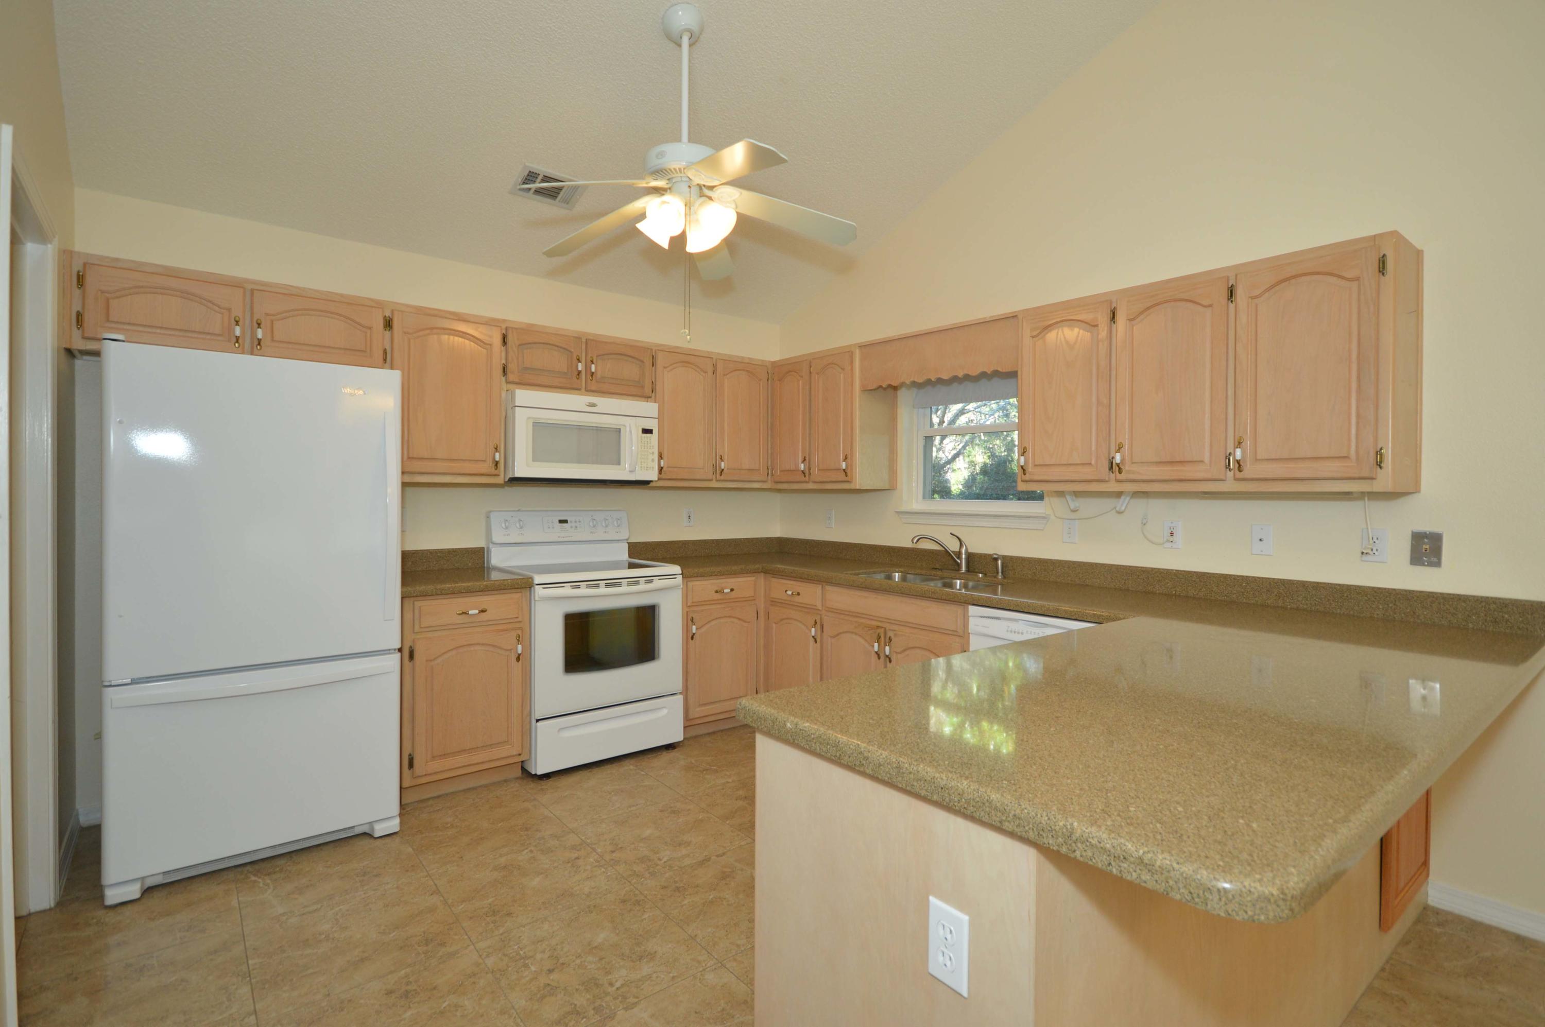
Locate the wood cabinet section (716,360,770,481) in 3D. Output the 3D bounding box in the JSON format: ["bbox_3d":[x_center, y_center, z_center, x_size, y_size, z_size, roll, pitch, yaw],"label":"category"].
[{"bbox_3d":[-0.271,-0.538,4.407,0.377,0.703,0.355,0,2,-38],"label":"wood cabinet section"}]

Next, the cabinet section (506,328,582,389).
[{"bbox_3d":[-1.200,-0.750,3.661,0.380,0.265,0.355,0,2,-38],"label":"cabinet section"}]

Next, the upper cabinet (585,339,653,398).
[{"bbox_3d":[-0.894,-0.757,3.931,0.405,0.287,0.325,-1,2,-39],"label":"upper cabinet"}]

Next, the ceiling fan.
[{"bbox_3d":[-0.313,-1.395,2.688,1.300,0.870,1.300,-1,2,-39],"label":"ceiling fan"}]

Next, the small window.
[{"bbox_3d":[1.025,-0.387,3.771,0.120,0.890,0.910,-1,2,-39],"label":"small window"}]

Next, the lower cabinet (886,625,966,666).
[{"bbox_3d":[0.897,0.819,3.376,0.620,0.615,0.450,-1,2,-39],"label":"lower cabinet"}]

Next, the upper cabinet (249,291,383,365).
[{"bbox_3d":[-1.937,-0.748,3.090,0.475,0.282,0.325,-1,2,-39],"label":"upper cabinet"}]

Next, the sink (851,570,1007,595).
[{"bbox_3d":[0.734,0.409,3.502,0.400,0.195,0.745,-1,2,-39],"label":"sink"}]

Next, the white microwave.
[{"bbox_3d":[-1.030,-0.374,3.775,0.756,0.413,0.440,-1,2,-39],"label":"white microwave"}]

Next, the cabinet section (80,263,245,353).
[{"bbox_3d":[-2.305,-0.743,2.783,0.458,0.268,0.355,0,2,-38],"label":"cabinet section"}]

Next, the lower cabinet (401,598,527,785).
[{"bbox_3d":[-1.486,0.718,3.330,0.530,0.783,0.625,-1,2,-39],"label":"lower cabinet"}]

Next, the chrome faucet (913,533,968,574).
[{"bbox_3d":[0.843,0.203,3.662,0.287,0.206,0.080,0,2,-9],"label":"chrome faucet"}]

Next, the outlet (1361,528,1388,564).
[{"bbox_3d":[2.034,0.109,2.464,0.014,0.115,0.071,-1,2,-39],"label":"outlet"}]

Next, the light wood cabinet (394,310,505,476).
[{"bbox_3d":[-1.558,-0.531,3.431,0.490,0.779,0.334,-1,2,-39],"label":"light wood cabinet"}]

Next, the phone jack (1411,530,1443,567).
[{"bbox_3d":[2.117,0.116,2.361,0.014,0.117,0.077,-1,2,-39],"label":"phone jack"}]

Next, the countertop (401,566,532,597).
[{"bbox_3d":[-1.473,0.308,3.308,0.543,0.040,0.650,-1,2,-39],"label":"countertop"}]

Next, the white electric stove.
[{"bbox_3d":[-0.945,0.591,3.700,0.762,1.190,0.680,-1,2,-39],"label":"white electric stove"}]

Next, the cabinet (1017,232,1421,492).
[{"bbox_3d":[1.579,-0.472,2.768,0.334,0.779,1.272,-1,2,-39],"label":"cabinet"}]

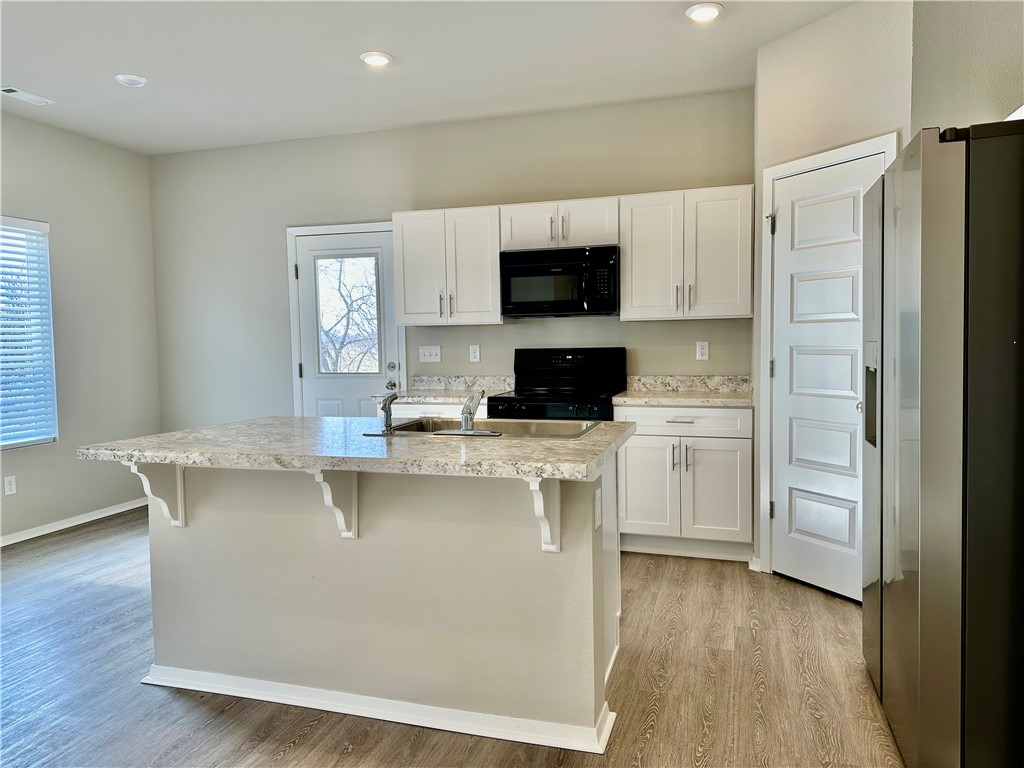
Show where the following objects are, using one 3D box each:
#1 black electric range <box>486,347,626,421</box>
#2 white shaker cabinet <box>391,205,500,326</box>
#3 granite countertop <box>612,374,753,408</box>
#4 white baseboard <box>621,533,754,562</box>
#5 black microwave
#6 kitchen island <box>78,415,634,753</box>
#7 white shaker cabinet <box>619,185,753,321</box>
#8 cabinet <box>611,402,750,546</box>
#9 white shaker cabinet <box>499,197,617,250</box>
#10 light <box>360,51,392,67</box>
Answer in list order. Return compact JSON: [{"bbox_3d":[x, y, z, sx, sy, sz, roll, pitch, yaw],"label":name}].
[{"bbox_3d":[0.309,0.382,4.487,0.757,1.199,0.680,0,4,17],"label":"black electric range"},{"bbox_3d":[-0.378,-0.777,4.814,0.748,0.753,0.326,0,4,17],"label":"white shaker cabinet"},{"bbox_3d":[1.041,0.035,4.269,0.771,0.136,0.648,0,4,17],"label":"granite countertop"},{"bbox_3d":[0.986,0.940,4.107,0.770,0.112,0.020,0,4,17],"label":"white baseboard"},{"bbox_3d":[0.337,-0.643,4.572,0.750,0.417,0.390,0,4,17],"label":"black microwave"},{"bbox_3d":[-0.478,0.648,2.705,1.772,0.912,1.059,0,4,17],"label":"kitchen island"},{"bbox_3d":[1.074,-0.771,4.374,0.770,0.753,0.326,0,4,17],"label":"white shaker cabinet"},{"bbox_3d":[1.051,0.491,4.306,0.765,0.782,0.630,0,4,17],"label":"cabinet"},{"bbox_3d":[0.339,-1.004,4.581,0.758,0.292,0.326,0,4,17],"label":"white shaker cabinet"},{"bbox_3d":[-0.719,-1.724,3.774,0.170,0.030,0.170,-1,4,0],"label":"light"}]

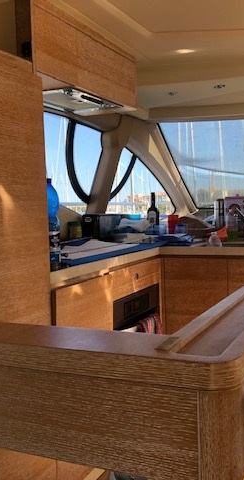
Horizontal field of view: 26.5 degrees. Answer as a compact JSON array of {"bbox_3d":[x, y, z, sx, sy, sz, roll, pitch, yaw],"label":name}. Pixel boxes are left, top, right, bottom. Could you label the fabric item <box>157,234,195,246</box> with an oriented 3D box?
[{"bbox_3d":[0.320,0.005,3.100,0.220,0.050,0.180,0,4,22],"label":"fabric item"}]

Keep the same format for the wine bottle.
[{"bbox_3d":[0.218,-0.178,3.600,0.078,0.305,0.078,-2,4,0],"label":"wine bottle"}]

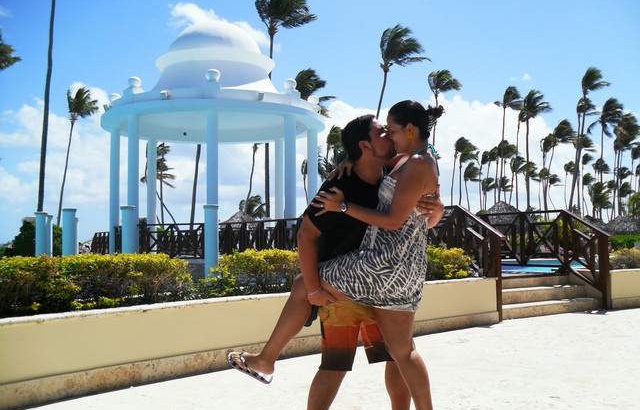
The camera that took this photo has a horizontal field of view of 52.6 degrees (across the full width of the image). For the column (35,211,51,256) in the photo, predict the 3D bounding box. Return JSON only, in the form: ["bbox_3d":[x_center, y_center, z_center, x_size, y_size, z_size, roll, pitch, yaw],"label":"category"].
[{"bbox_3d":[-7.749,0.988,17.976,0.362,1.511,0.362,1,-3,-23],"label":"column"}]

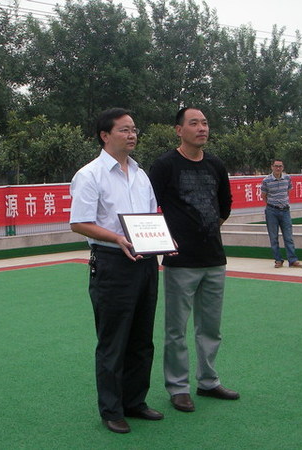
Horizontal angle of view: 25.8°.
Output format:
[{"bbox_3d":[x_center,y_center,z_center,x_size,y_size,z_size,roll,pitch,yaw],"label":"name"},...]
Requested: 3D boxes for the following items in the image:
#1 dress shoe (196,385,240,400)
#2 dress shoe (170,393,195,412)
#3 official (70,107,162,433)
[{"bbox_3d":[0.411,1.009,4.075,0.285,0.110,0.105,-1,3,28],"label":"dress shoe"},{"bbox_3d":[0.167,1.024,3.941,0.105,0.110,0.285,-4,3,-24],"label":"dress shoe"},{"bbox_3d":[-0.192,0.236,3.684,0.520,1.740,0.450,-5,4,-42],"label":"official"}]

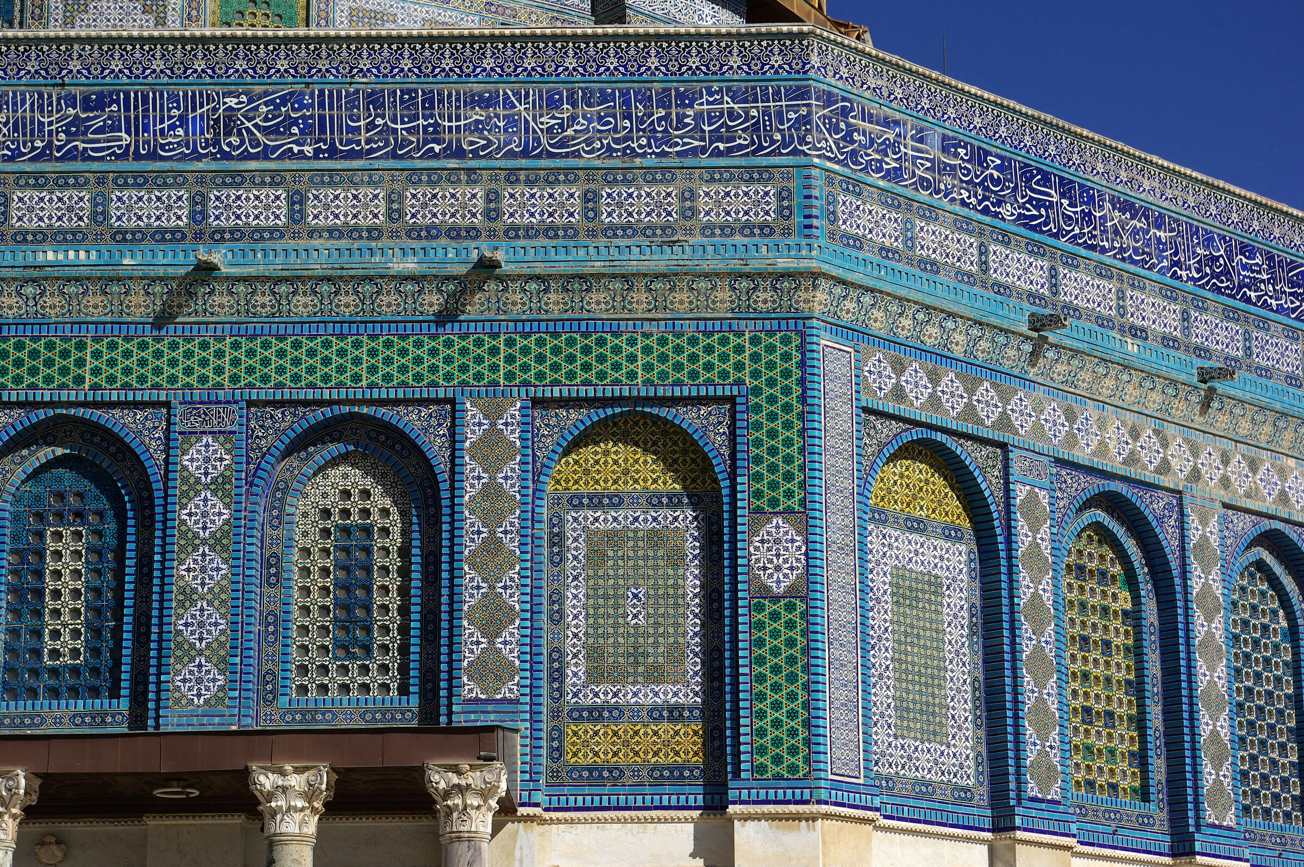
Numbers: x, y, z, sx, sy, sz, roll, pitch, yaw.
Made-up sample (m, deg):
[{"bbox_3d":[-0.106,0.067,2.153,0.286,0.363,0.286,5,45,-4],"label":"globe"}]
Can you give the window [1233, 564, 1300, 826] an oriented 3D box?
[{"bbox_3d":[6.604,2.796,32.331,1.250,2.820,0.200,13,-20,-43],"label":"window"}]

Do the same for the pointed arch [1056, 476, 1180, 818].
[{"bbox_3d":[4.623,2.194,30.249,1.920,3.420,0.400,13,-20,-43],"label":"pointed arch"}]

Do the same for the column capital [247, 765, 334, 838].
[{"bbox_3d":[-2.885,3.002,23.895,0.650,0.597,0.645,0,-14,0],"label":"column capital"}]

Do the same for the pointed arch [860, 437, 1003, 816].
[{"bbox_3d":[2.589,1.714,28.282,1.920,3.520,0.350,13,-20,-43],"label":"pointed arch"}]

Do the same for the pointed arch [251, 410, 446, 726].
[{"bbox_3d":[-2.774,1.252,27.311,1.830,2.950,0.400,0,-14,0],"label":"pointed arch"}]

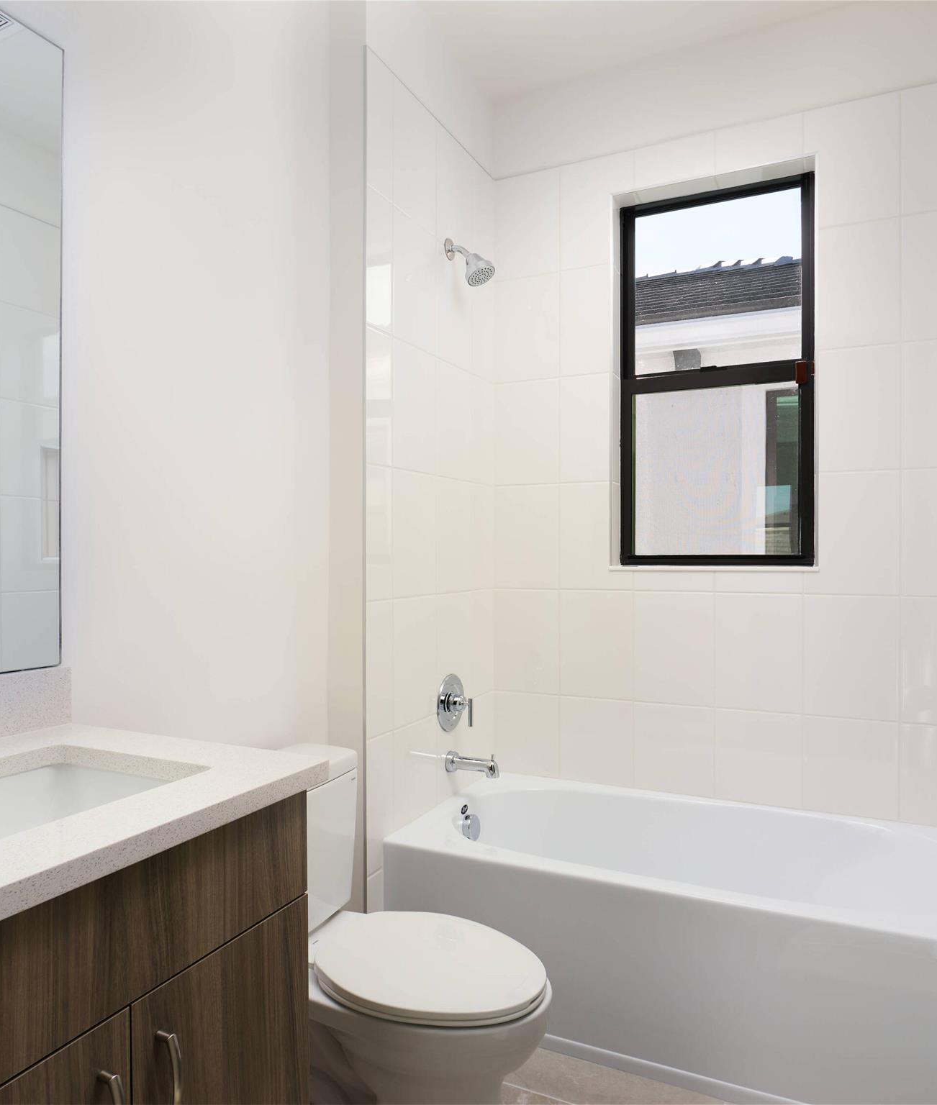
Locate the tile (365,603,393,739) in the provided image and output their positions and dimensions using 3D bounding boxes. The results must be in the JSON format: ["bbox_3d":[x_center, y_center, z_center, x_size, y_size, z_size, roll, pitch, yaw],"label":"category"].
[{"bbox_3d":[-0.238,0.308,2.042,0.010,0.360,0.127,0,0,25],"label":"tile"}]

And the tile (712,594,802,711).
[{"bbox_3d":[0.892,0.308,2.364,0.254,0.362,0.010,0,0,26],"label":"tile"}]

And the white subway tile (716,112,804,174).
[{"bbox_3d":[0.894,-1.261,2.366,0.256,0.131,0.010,0,0,26],"label":"white subway tile"}]

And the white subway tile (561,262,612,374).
[{"bbox_3d":[0.401,-0.782,2.603,0.186,0.364,0.010,0,0,26],"label":"white subway tile"}]

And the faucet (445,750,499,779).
[{"bbox_3d":[0.018,0.655,2.369,0.171,0.074,0.066,0,0,26],"label":"faucet"}]

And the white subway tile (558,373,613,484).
[{"bbox_3d":[0.396,-0.414,2.575,0.182,0.360,0.010,0,0,25],"label":"white subway tile"}]

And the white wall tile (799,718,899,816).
[{"bbox_3d":[1.116,0.627,2.241,0.253,0.278,0.010,0,0,26],"label":"white wall tile"}]

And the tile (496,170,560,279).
[{"bbox_3d":[0.204,-1.144,2.688,0.244,0.353,0.010,0,0,26],"label":"tile"}]

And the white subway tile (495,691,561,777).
[{"bbox_3d":[0.207,0.633,2.699,0.246,0.284,0.010,0,0,26],"label":"white subway tile"}]

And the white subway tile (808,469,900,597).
[{"bbox_3d":[1.123,-0.056,2.252,0.254,0.362,0.010,0,0,26],"label":"white subway tile"}]

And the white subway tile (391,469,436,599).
[{"bbox_3d":[-0.157,-0.055,2.231,0.010,0.362,0.256,0,0,26],"label":"white subway tile"}]

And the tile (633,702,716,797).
[{"bbox_3d":[0.659,0.627,2.459,0.253,0.278,0.010,0,0,26],"label":"tile"}]

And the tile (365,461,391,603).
[{"bbox_3d":[-0.238,-0.052,2.041,0.010,0.360,0.127,0,0,25],"label":"tile"}]

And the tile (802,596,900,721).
[{"bbox_3d":[1.114,0.307,2.235,0.253,0.360,0.010,0,0,25],"label":"tile"}]

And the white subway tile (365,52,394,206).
[{"bbox_3d":[-0.241,-1.142,2.052,0.010,0.353,0.129,0,0,26],"label":"white subway tile"}]

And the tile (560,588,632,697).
[{"bbox_3d":[0.433,0.309,2.590,0.256,0.364,0.010,0,0,26],"label":"tile"}]

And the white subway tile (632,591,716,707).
[{"bbox_3d":[0.664,0.309,2.480,0.256,0.364,0.010,0,0,26],"label":"white subway tile"}]

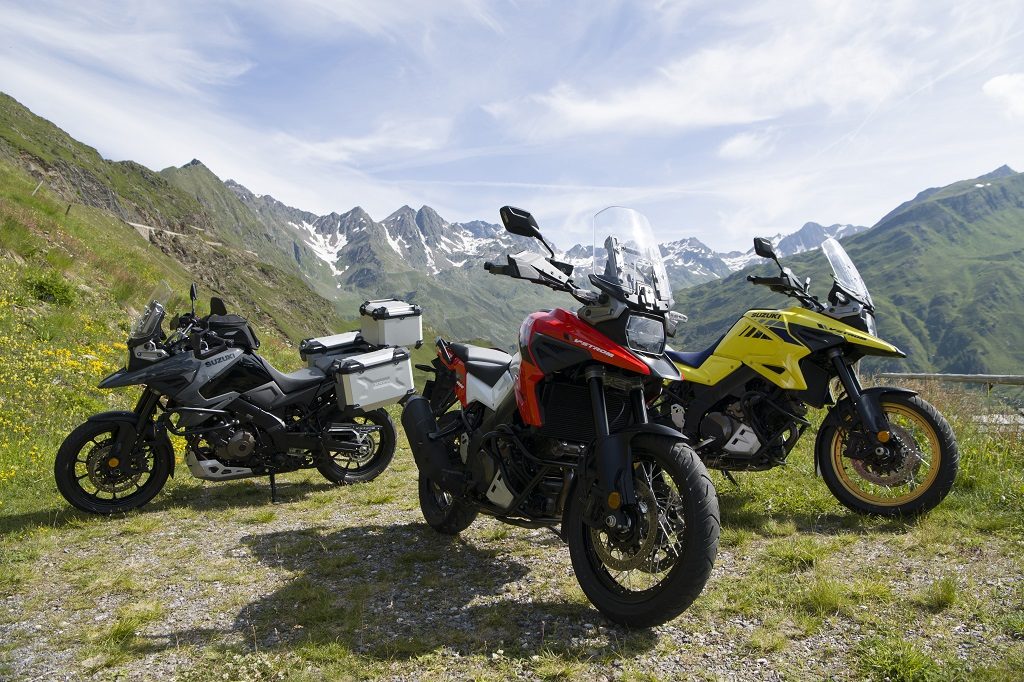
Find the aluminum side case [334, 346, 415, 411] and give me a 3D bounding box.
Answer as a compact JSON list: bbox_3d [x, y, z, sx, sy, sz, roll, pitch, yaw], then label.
[{"bbox_3d":[-0.948,0.279,5.226,0.504,0.391,0.250,-14,17,-30],"label":"aluminum side case"}]

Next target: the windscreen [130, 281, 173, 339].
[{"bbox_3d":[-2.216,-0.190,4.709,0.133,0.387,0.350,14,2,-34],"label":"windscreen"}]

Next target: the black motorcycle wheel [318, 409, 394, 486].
[{"bbox_3d":[-1.141,0.747,5.588,0.642,0.642,0.150,-1,10,-33],"label":"black motorcycle wheel"}]

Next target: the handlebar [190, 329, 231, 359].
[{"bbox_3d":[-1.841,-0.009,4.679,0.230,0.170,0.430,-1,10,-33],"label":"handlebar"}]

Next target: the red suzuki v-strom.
[{"bbox_3d":[0.114,0.226,3.379,0.930,1.521,2.275,12,-7,-27],"label":"red suzuki v-strom"}]

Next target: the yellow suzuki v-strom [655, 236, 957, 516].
[{"bbox_3d":[1.315,0.173,4.478,2.275,1.521,0.930,-2,-14,41],"label":"yellow suzuki v-strom"}]

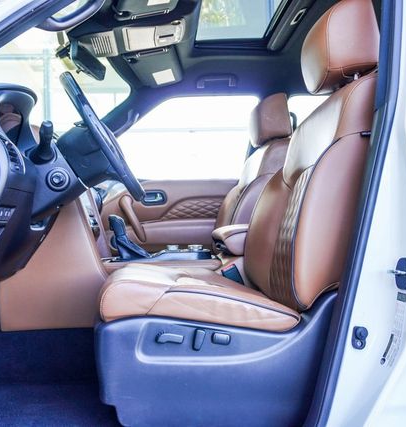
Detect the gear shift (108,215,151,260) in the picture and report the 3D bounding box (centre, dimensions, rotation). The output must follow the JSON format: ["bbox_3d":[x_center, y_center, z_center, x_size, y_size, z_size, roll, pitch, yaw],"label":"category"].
[{"bbox_3d":[-0.247,0.081,1.680,0.140,0.150,0.090,0,-1,-3],"label":"gear shift"}]

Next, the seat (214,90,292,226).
[{"bbox_3d":[0.040,0.020,2.110,0.760,1.060,0.550,0,-1,-3],"label":"seat"}]

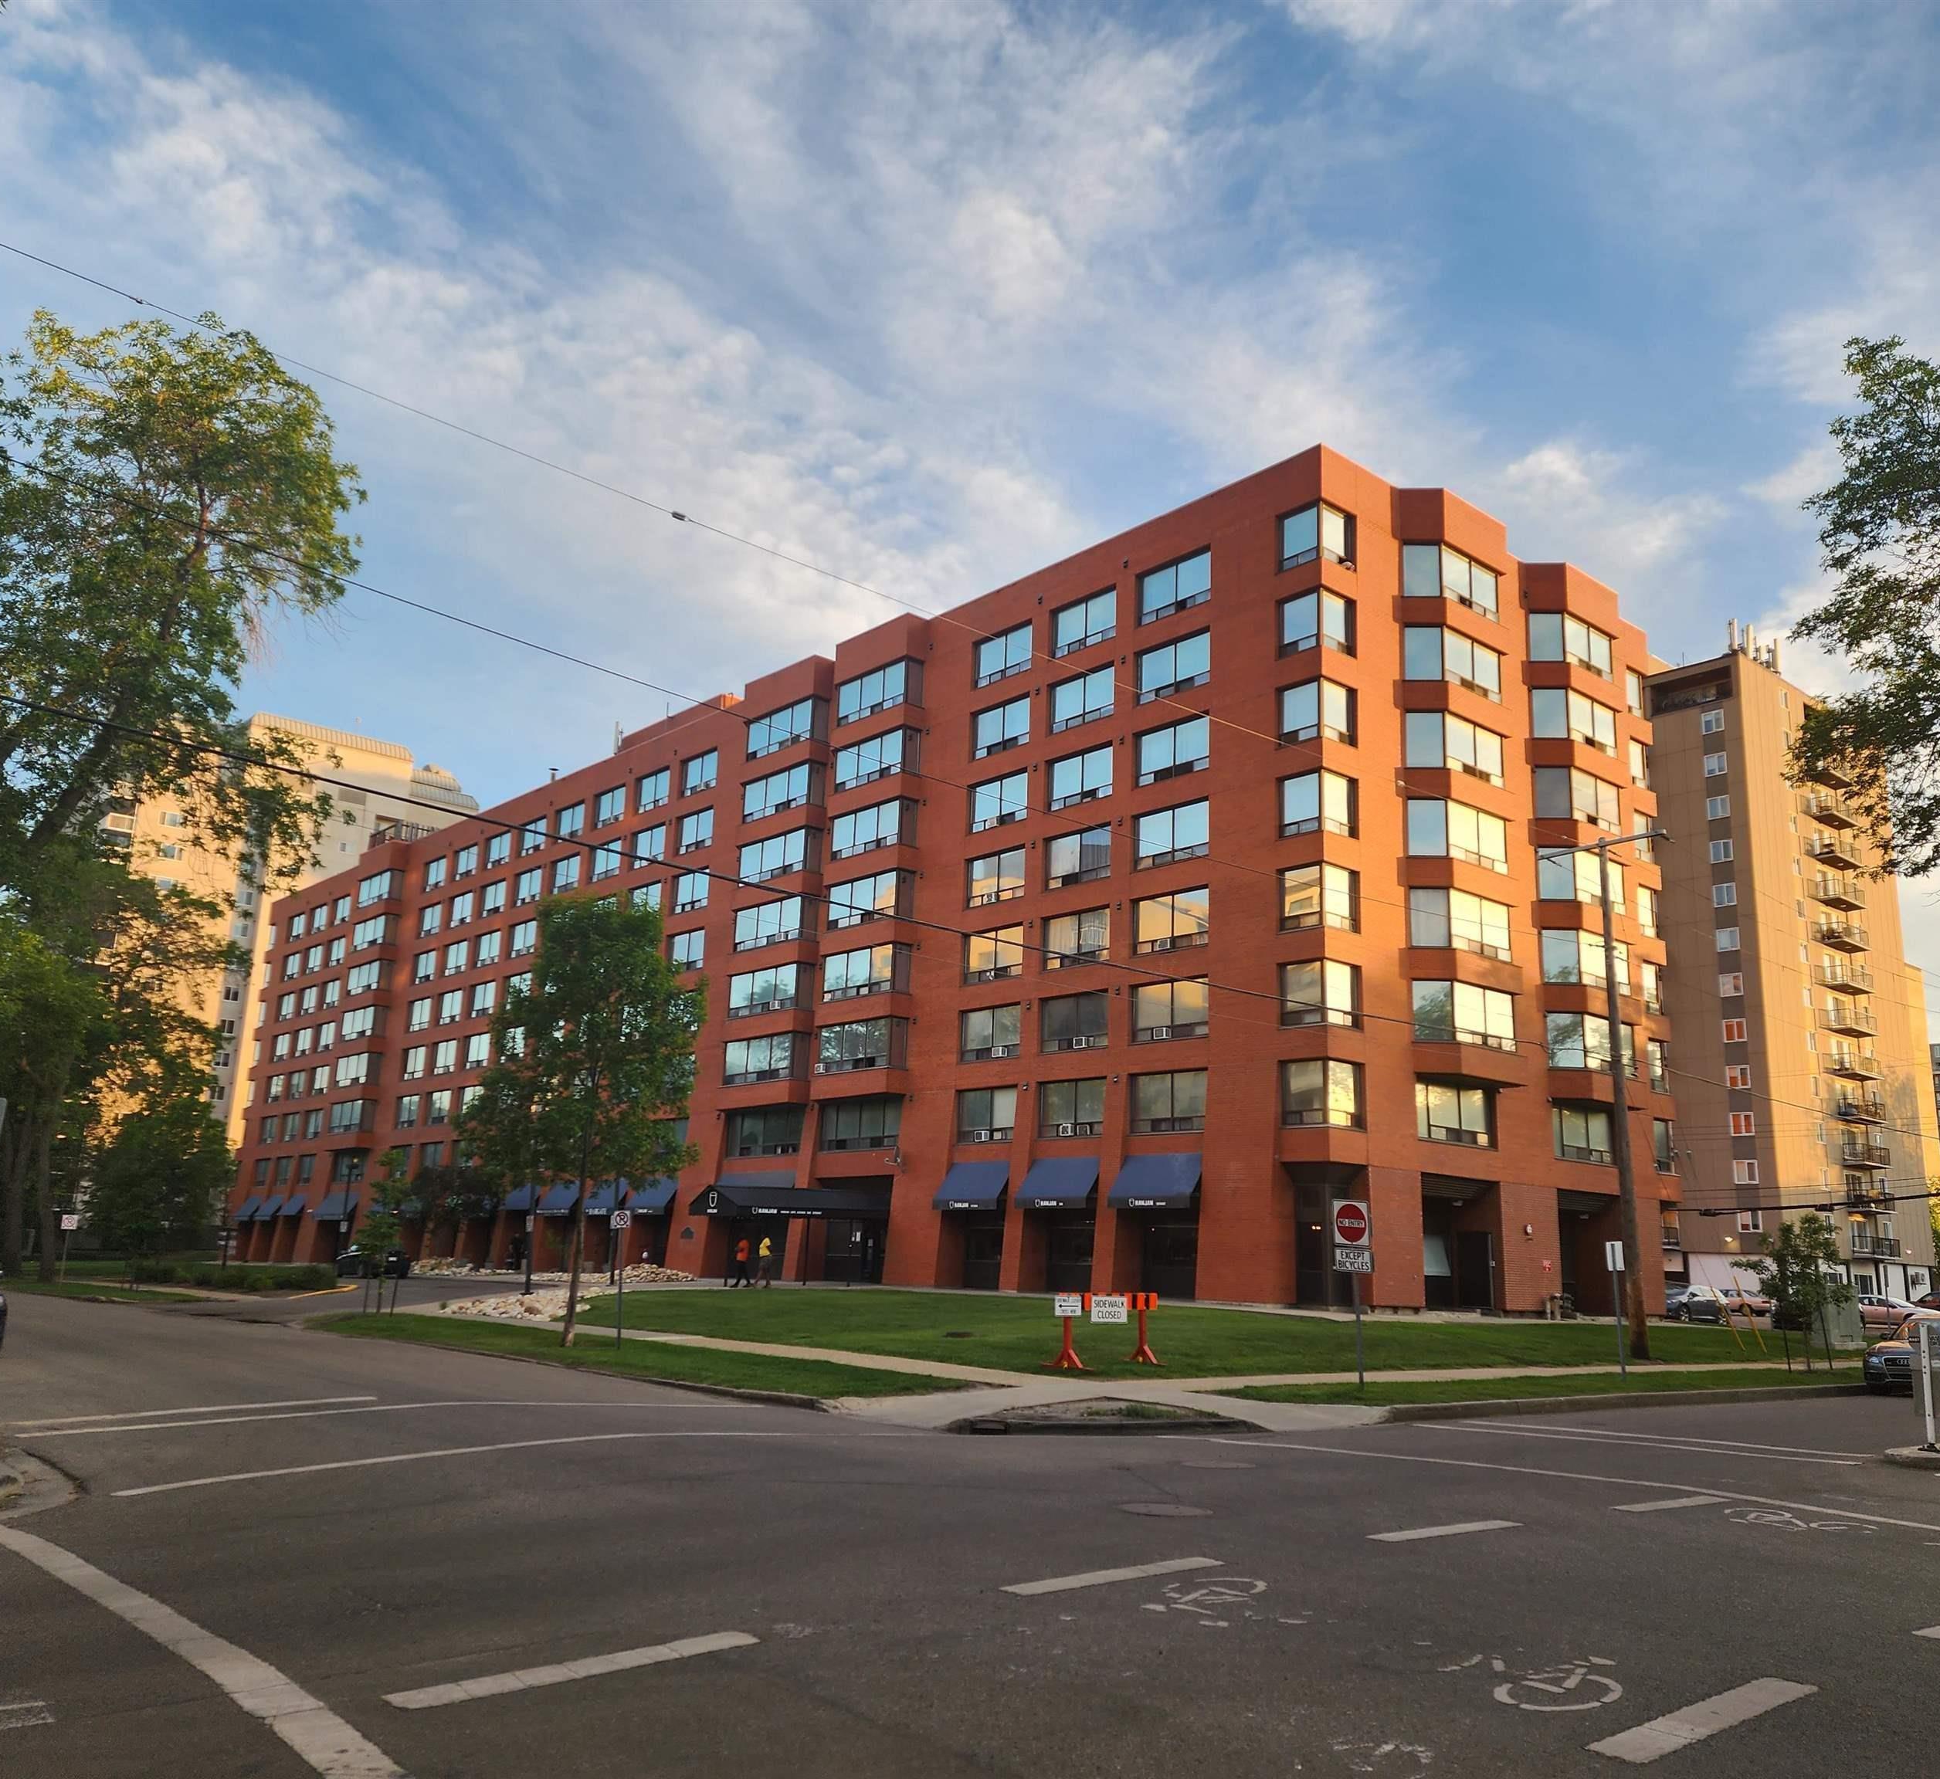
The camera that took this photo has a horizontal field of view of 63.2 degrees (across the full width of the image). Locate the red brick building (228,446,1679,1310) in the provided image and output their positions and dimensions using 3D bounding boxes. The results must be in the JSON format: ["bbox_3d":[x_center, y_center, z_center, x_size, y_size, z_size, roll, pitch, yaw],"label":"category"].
[{"bbox_3d":[-13.555,7.700,83.304,20.800,24.800,94.400,13,-17,-39],"label":"red brick building"}]

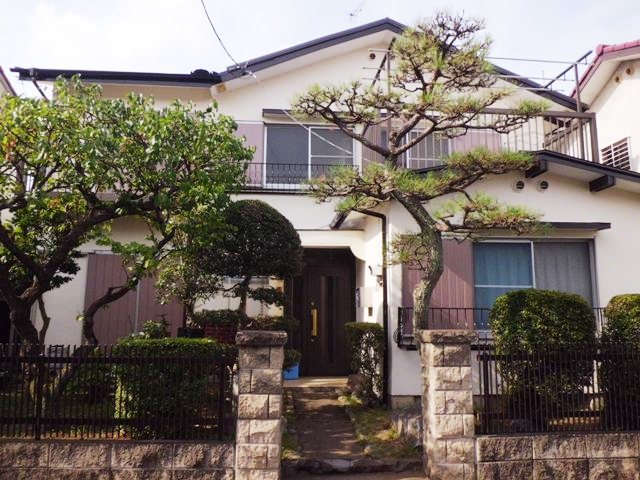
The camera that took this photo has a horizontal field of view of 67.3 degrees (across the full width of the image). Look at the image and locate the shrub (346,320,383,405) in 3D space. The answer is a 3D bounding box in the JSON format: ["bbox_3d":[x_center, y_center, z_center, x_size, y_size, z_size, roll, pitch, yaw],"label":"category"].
[{"bbox_3d":[0.626,1.713,6.713,0.561,1.092,0.550,1,-8,-4],"label":"shrub"}]

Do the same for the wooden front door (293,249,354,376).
[{"bbox_3d":[0.066,1.302,8.679,1.159,2.258,0.100,1,-8,-4],"label":"wooden front door"}]

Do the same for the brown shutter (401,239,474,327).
[{"bbox_3d":[1.614,0.598,6.558,1.003,1.252,0.100,1,-8,-4],"label":"brown shutter"}]

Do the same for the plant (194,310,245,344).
[{"bbox_3d":[-1.415,1.251,6.755,0.760,0.580,0.480,1,-8,-4],"label":"plant"}]

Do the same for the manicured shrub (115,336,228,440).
[{"bbox_3d":[-1.453,1.466,4.856,1.010,0.864,0.800,1,-8,-4],"label":"manicured shrub"}]

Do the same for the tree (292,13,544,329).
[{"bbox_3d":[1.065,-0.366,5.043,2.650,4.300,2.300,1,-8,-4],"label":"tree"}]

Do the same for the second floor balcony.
[{"bbox_3d":[1.608,-1.528,8.641,6.200,1.350,1.400,1,-8,-4],"label":"second floor balcony"}]

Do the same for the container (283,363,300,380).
[{"bbox_3d":[-0.512,2.242,8.153,0.360,0.290,0.300,1,-8,-4],"label":"container"}]

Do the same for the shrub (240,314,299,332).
[{"bbox_3d":[-0.703,1.190,6.768,0.827,0.308,0.700,1,-8,-4],"label":"shrub"}]

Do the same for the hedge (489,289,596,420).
[{"bbox_3d":[2.175,1.111,4.715,1.080,1.280,1.020,1,-8,-4],"label":"hedge"}]

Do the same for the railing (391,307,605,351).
[{"bbox_3d":[2.367,1.134,6.215,2.780,0.530,0.280,1,-8,-4],"label":"railing"}]

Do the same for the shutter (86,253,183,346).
[{"bbox_3d":[-3.288,1.103,8.522,1.719,1.698,0.100,1,-8,-4],"label":"shutter"}]

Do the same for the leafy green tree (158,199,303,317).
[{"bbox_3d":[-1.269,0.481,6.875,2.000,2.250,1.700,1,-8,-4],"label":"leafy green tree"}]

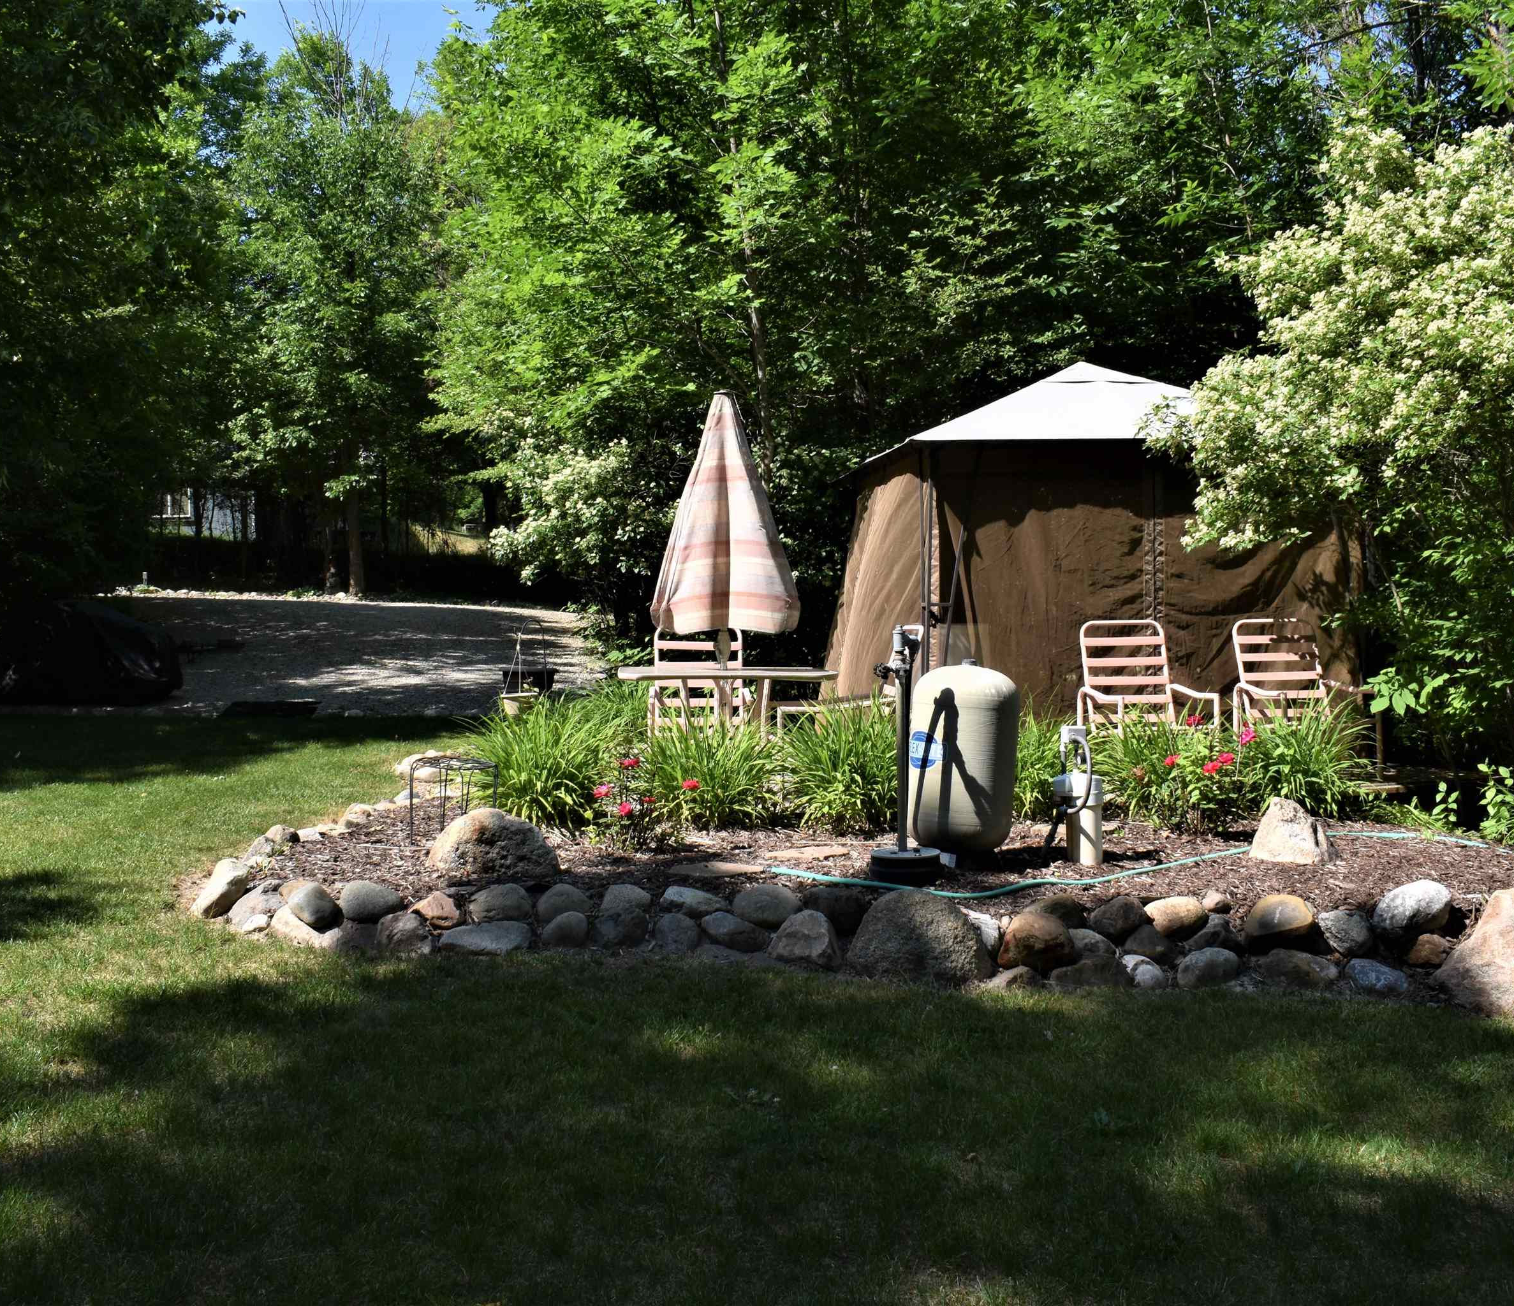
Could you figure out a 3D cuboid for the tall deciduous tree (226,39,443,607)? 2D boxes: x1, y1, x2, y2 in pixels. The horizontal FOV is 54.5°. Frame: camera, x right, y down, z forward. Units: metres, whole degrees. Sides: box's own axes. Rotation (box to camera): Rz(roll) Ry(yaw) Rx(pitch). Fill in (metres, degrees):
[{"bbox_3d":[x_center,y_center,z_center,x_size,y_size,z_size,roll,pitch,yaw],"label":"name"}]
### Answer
[{"bbox_3d":[-7.700,-6.283,26.881,4.100,10.500,4.100,0,1,0],"label":"tall deciduous tree"}]

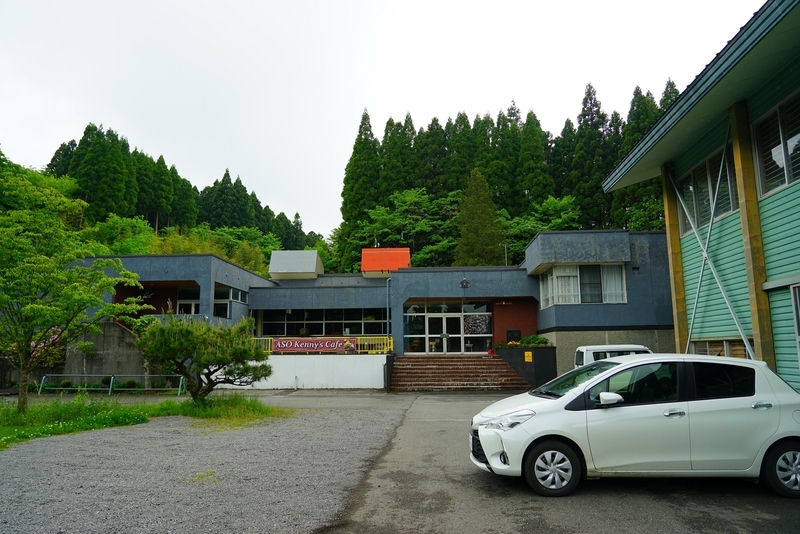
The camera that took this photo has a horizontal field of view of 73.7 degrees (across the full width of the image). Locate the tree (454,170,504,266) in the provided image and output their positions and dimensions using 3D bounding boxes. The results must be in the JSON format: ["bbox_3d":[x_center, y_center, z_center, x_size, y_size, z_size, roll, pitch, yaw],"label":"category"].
[{"bbox_3d":[6.375,-0.397,42.271,4.800,15.475,4.800,-1,-9,4],"label":"tree"}]

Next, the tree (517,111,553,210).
[{"bbox_3d":[15.805,-5.699,60.754,4.800,25.547,4.800,-1,-9,4],"label":"tree"}]

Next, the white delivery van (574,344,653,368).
[{"bbox_3d":[8.161,3.670,18.982,3.395,1.880,1.475,-1,-9,4],"label":"white delivery van"}]

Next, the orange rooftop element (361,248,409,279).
[{"bbox_3d":[-0.663,-0.058,30.519,2.725,1.727,2.400,-1,-9,4],"label":"orange rooftop element"}]

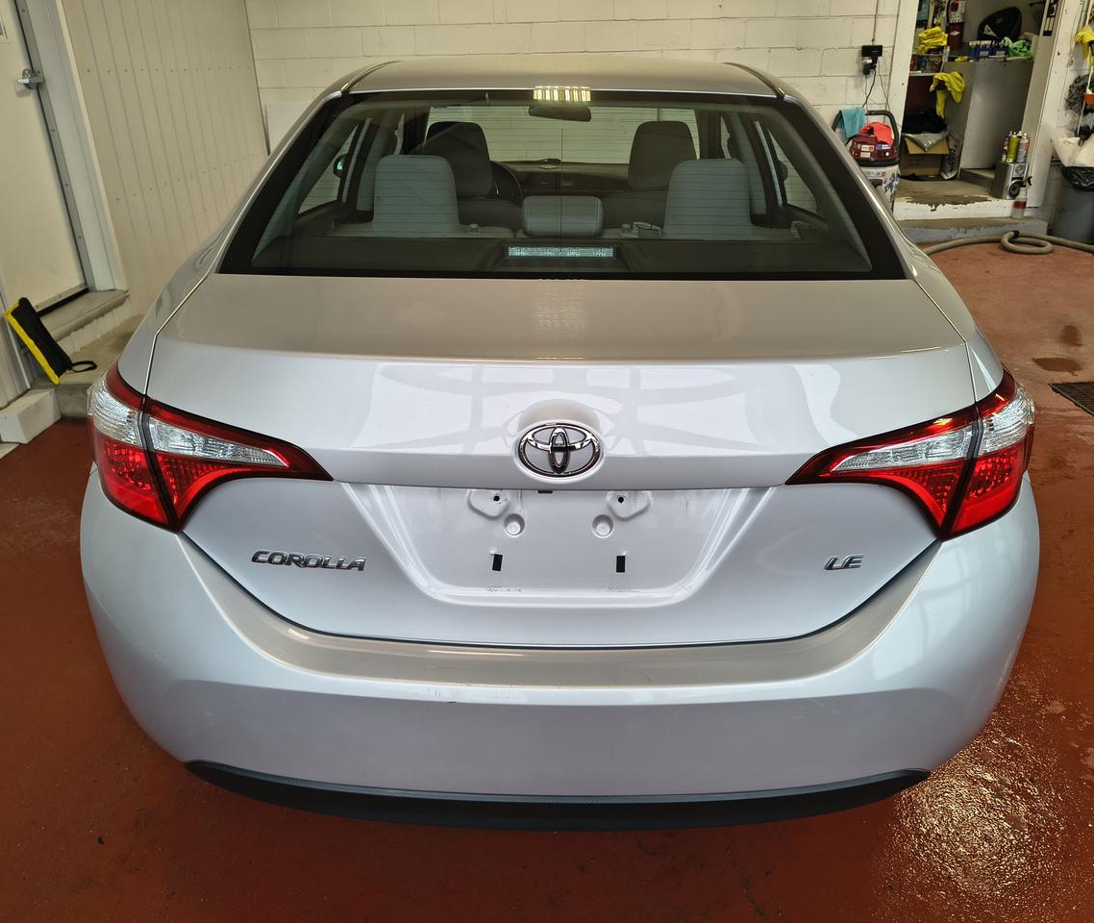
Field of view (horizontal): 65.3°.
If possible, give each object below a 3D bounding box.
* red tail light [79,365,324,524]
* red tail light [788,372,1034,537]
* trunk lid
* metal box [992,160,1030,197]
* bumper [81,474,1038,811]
[{"bbox_3d":[-0.552,-0.016,1.339,0.595,0.200,0.180,13,28,25],"label":"red tail light"},{"bbox_3d":[0.591,-0.007,1.327,0.595,0.200,0.180,-12,28,-24],"label":"red tail light"},{"bbox_3d":[0.020,-0.001,1.357,1.160,0.520,0.400,0,25,1],"label":"trunk lid"},{"bbox_3d":[3.793,-2.308,7.005,0.145,0.270,0.245,-1,25,0],"label":"metal box"},{"bbox_3d":[0.019,0.260,1.512,1.720,0.480,0.500,0,25,1],"label":"bumper"}]

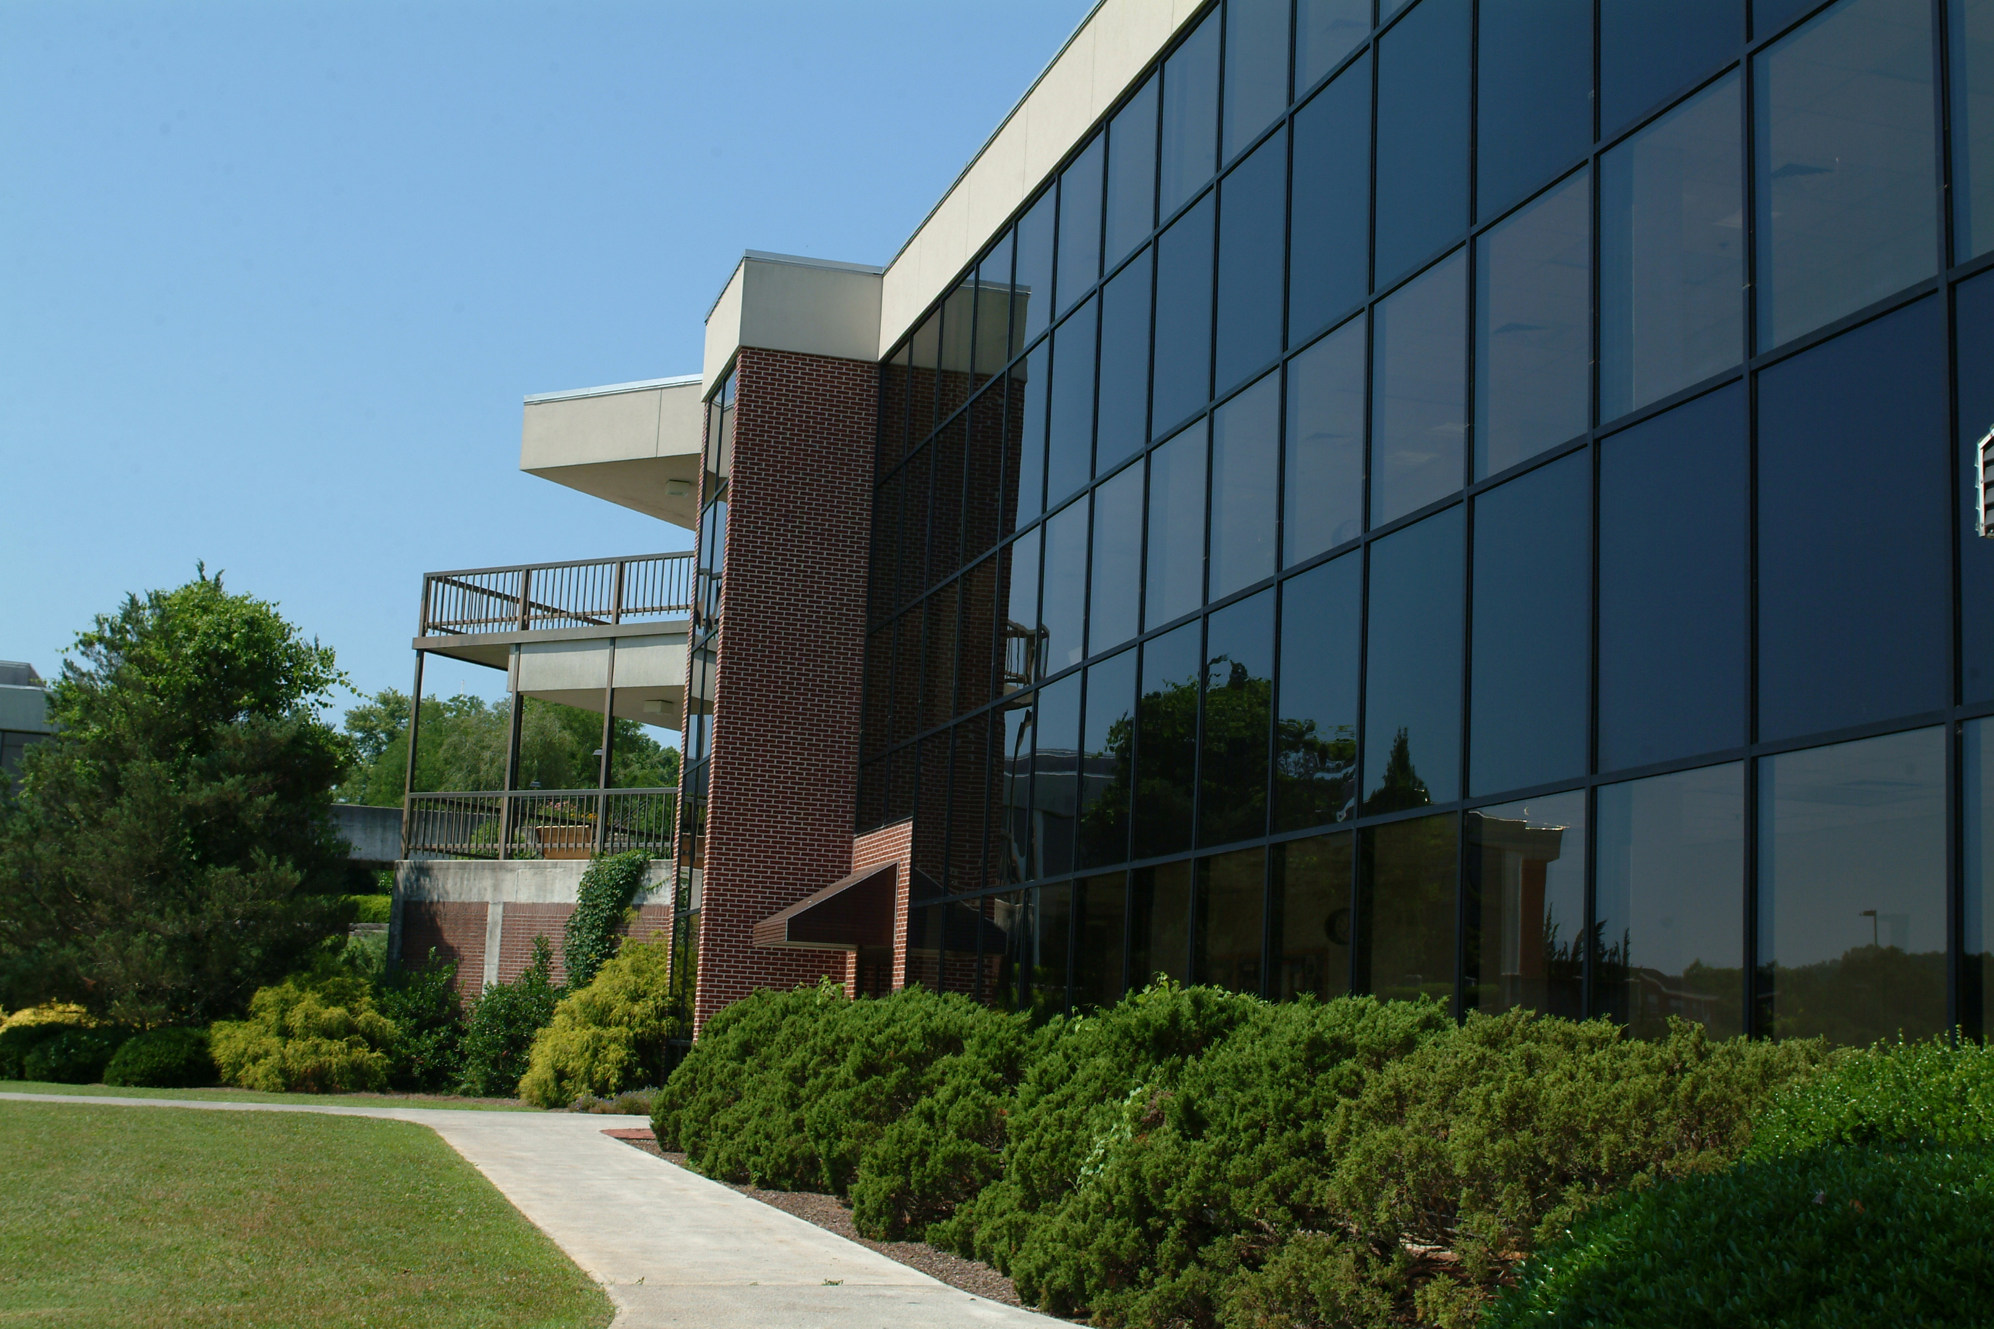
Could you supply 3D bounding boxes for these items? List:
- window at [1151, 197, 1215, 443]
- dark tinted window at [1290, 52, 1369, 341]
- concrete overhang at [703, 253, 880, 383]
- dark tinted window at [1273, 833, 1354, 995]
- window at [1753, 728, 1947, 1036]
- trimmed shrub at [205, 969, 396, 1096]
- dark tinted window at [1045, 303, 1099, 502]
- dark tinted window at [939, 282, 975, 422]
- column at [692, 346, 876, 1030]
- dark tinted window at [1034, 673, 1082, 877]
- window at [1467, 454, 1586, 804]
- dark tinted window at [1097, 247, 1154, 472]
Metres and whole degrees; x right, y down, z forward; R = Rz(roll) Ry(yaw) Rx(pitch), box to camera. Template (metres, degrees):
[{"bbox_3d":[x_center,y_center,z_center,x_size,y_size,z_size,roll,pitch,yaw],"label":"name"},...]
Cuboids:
[{"bbox_3d":[1.668,-3.072,20.594,0.080,1.974,1.460,6,-10,-16],"label":"window"},{"bbox_3d":[2.553,-3.527,17.763,0.080,1.968,1.450,6,-10,-16],"label":"dark tinted window"},{"bbox_3d":[-2.995,-4.654,33.335,1.960,1.380,3.120,5,-10,-16],"label":"concrete overhang"},{"bbox_3d":[2.274,2.097,16.806,0.080,1.689,1.450,6,-10,-16],"label":"dark tinted window"},{"bbox_3d":[4.041,1.187,10.970,0.080,1.659,1.460,6,-10,-16],"label":"window"},{"bbox_3d":[-10.311,5.471,34.600,2.720,1.754,2.400,6,-10,-16],"label":"trimmed shrub"},{"bbox_3d":[0.787,-2.630,23.491,0.080,1.974,1.460,6,-10,-16],"label":"dark tinted window"},{"bbox_3d":[-0.469,-3.801,28.204,0.080,1.618,1.450,6,-10,-16],"label":"dark tinted window"},{"bbox_3d":[-2.817,0.878,30.907,1.920,10.244,0.300,6,-10,-16],"label":"column"},{"bbox_3d":[0.606,1.105,22.867,0.080,1.957,1.460,6,-10,-16],"label":"dark tinted window"},{"bbox_3d":[3.241,-0.222,14.124,0.100,1.950,1.460,5,-10,-16],"label":"window"},{"bbox_3d":[1.218,-2.824,21.979,0.100,1.950,1.460,5,-10,-16],"label":"dark tinted window"}]

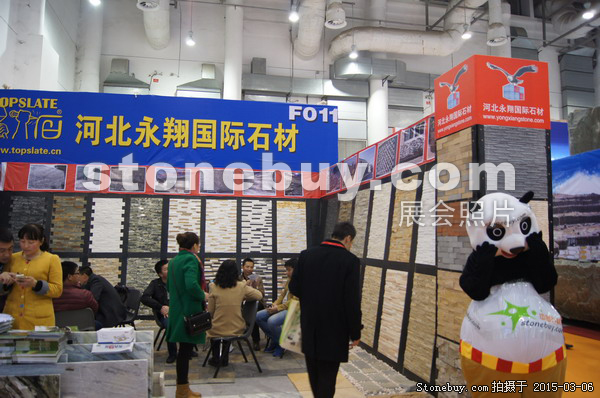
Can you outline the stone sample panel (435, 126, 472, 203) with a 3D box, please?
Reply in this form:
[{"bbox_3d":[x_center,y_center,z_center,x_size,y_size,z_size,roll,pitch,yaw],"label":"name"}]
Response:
[{"bbox_3d":[1.488,-0.302,4.291,0.050,0.644,0.624,1,-5,-13],"label":"stone sample panel"}]

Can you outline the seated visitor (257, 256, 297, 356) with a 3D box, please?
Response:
[{"bbox_3d":[-0.255,1.471,6.191,0.800,1.260,0.530,3,-6,-27],"label":"seated visitor"}]

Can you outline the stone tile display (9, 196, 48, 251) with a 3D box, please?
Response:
[{"bbox_3d":[-5.080,0.462,8.405,0.649,1.033,0.040,1,-6,-6],"label":"stone tile display"}]

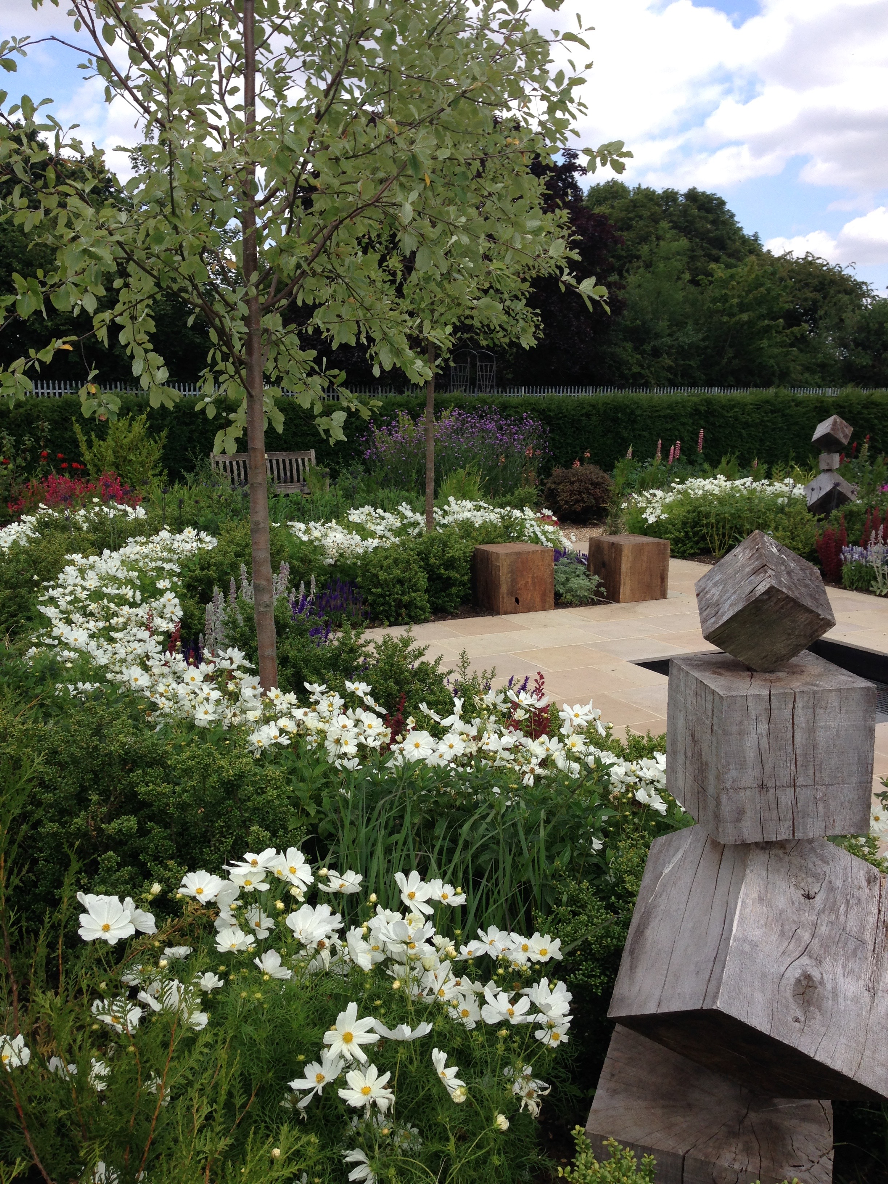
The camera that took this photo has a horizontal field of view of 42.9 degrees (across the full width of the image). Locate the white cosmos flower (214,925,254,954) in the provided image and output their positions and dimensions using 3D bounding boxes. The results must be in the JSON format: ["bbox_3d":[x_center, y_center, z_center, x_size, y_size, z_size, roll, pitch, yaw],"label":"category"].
[{"bbox_3d":[-0.323,0.535,1.740,0.064,0.029,0.060,-4,18,-21],"label":"white cosmos flower"}]

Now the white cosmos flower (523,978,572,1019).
[{"bbox_3d":[0.164,0.645,1.790,0.055,0.043,0.066,28,19,16],"label":"white cosmos flower"}]

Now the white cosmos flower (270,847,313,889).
[{"bbox_3d":[-0.300,0.542,2.220,0.080,0.080,0.035,-5,-19,-24],"label":"white cosmos flower"}]

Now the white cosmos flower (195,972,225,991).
[{"bbox_3d":[-0.409,0.680,1.970,0.038,0.028,0.046,22,22,35],"label":"white cosmos flower"}]

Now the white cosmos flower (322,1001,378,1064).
[{"bbox_3d":[-0.117,0.554,1.420,0.072,0.076,0.022,-1,-31,-5],"label":"white cosmos flower"}]

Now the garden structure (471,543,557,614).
[{"bbox_3d":[0.524,-0.107,8.509,0.445,0.454,0.428,-5,11,-25],"label":"garden structure"}]

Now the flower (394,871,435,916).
[{"bbox_3d":[-0.048,0.489,1.830,0.073,0.027,0.076,-8,53,-41],"label":"flower"}]

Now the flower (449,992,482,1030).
[{"bbox_3d":[0.032,0.623,1.680,0.060,0.024,0.062,0,50,1],"label":"flower"}]

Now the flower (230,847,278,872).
[{"bbox_3d":[-0.311,0.435,1.830,0.080,0.026,0.072,6,22,31],"label":"flower"}]

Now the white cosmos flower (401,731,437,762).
[{"bbox_3d":[-0.068,0.405,2.970,0.087,0.083,0.035,-1,-22,-2],"label":"white cosmos flower"}]

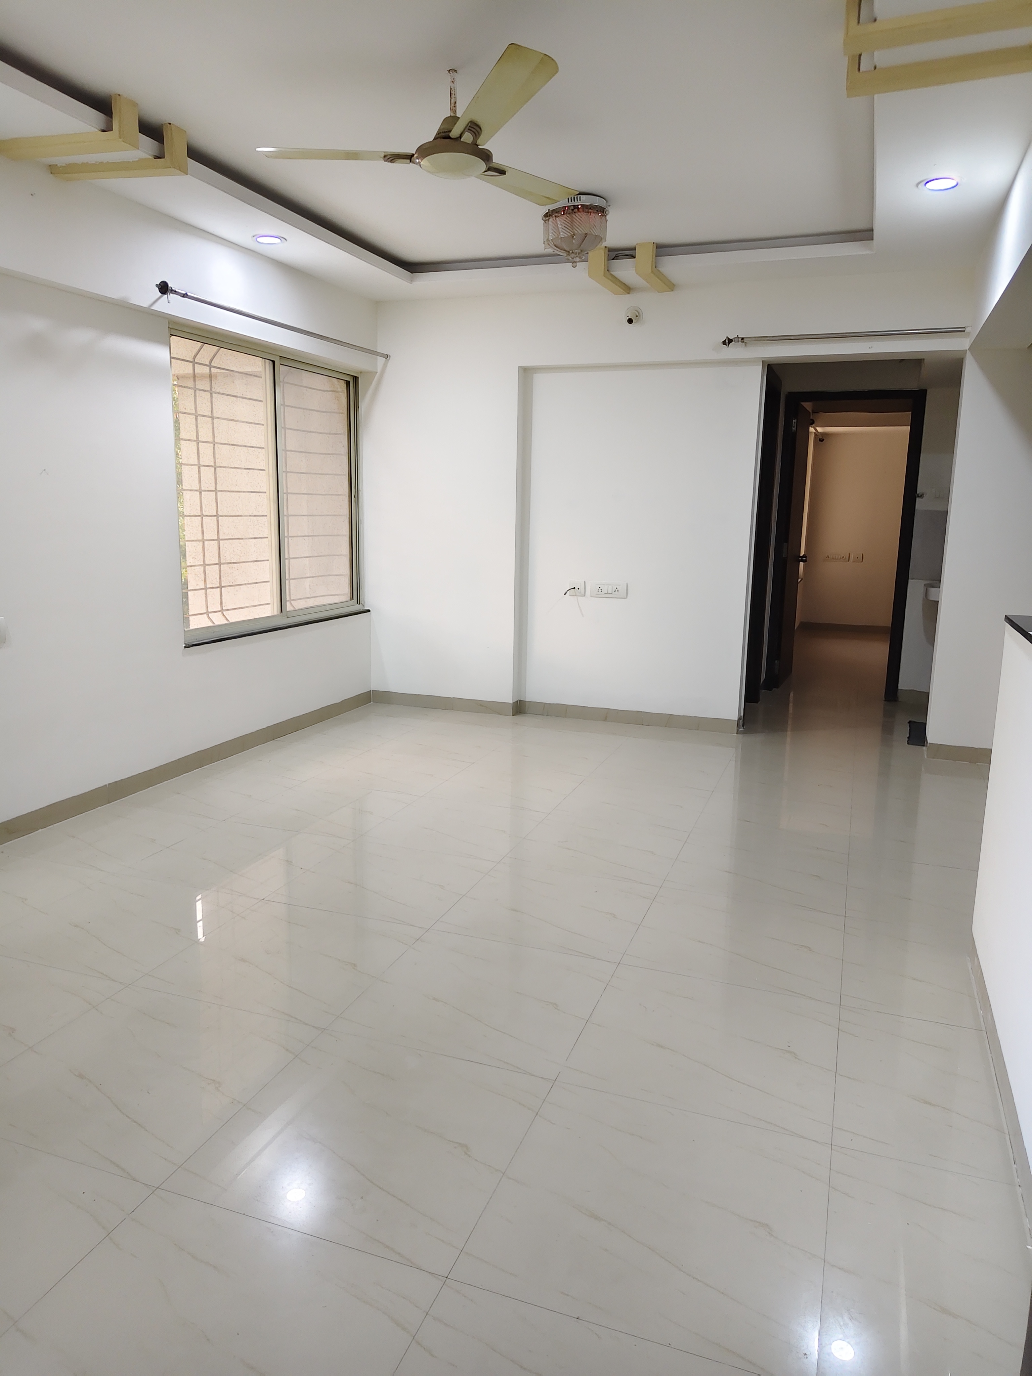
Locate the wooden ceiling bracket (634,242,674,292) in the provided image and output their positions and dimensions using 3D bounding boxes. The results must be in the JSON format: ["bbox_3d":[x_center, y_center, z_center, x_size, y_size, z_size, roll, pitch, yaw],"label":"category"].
[{"bbox_3d":[0.740,-2.216,4.822,0.085,0.150,0.395,6,12,25],"label":"wooden ceiling bracket"}]

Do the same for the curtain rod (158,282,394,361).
[{"bbox_3d":[-1.144,-1.851,4.726,0.060,0.055,2.000,5,12,20],"label":"curtain rod"}]

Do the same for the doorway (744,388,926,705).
[{"bbox_3d":[2.259,-0.963,6.347,0.900,2.070,0.150,5,12,20],"label":"doorway"}]

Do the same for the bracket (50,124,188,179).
[{"bbox_3d":[-1.463,-1.963,3.354,0.475,0.148,0.082,2,11,9],"label":"bracket"}]

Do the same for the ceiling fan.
[{"bbox_3d":[-0.237,-1.773,2.909,1.180,0.315,1.200,5,12,20],"label":"ceiling fan"}]

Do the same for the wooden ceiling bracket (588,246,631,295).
[{"bbox_3d":[0.506,-2.235,4.907,0.085,0.150,0.395,6,12,25],"label":"wooden ceiling bracket"}]

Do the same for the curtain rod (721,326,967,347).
[{"bbox_3d":[1.654,-1.799,4.685,1.180,0.055,0.060,5,12,20],"label":"curtain rod"}]

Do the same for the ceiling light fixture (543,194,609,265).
[{"bbox_3d":[0.267,-2.010,4.052,0.310,0.270,0.310,1,11,0],"label":"ceiling light fixture"}]

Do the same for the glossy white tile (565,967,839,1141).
[{"bbox_3d":[0.475,0.871,2.250,0.600,0.010,0.600,5,12,20],"label":"glossy white tile"}]

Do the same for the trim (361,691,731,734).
[{"bbox_3d":[0.173,0.143,5.745,2.400,0.083,0.085,5,12,20],"label":"trim"}]

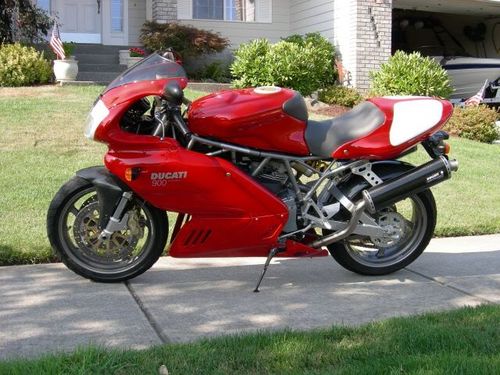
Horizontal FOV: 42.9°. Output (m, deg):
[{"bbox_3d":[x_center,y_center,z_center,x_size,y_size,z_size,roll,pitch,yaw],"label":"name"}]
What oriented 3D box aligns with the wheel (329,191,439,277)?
[{"bbox_3d":[0.685,0.175,3.361,0.632,0.632,0.170,0,19,-9],"label":"wheel"}]

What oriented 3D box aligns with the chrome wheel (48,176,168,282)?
[{"bbox_3d":[-0.696,0.191,3.134,0.600,0.600,0.130,1,17,-5],"label":"chrome wheel"}]

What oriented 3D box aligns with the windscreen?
[{"bbox_3d":[-0.493,-0.516,2.925,0.380,0.220,0.380,0,19,-9],"label":"windscreen"}]

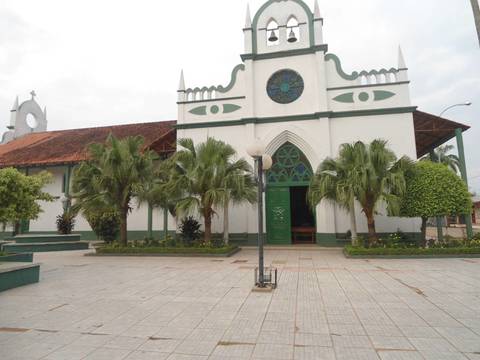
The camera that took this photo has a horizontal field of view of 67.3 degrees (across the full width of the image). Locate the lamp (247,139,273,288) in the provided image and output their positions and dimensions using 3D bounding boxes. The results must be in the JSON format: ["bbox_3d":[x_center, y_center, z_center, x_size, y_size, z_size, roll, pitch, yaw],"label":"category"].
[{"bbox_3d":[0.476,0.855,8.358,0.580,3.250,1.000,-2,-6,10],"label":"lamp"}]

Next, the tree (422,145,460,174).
[{"bbox_3d":[19.653,0.684,34.560,4.000,8.310,4.000,-2,-6,10],"label":"tree"}]

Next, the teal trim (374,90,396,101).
[{"bbox_3d":[7.565,-4.386,18.835,1.086,0.535,0.080,-2,-6,13],"label":"teal trim"}]

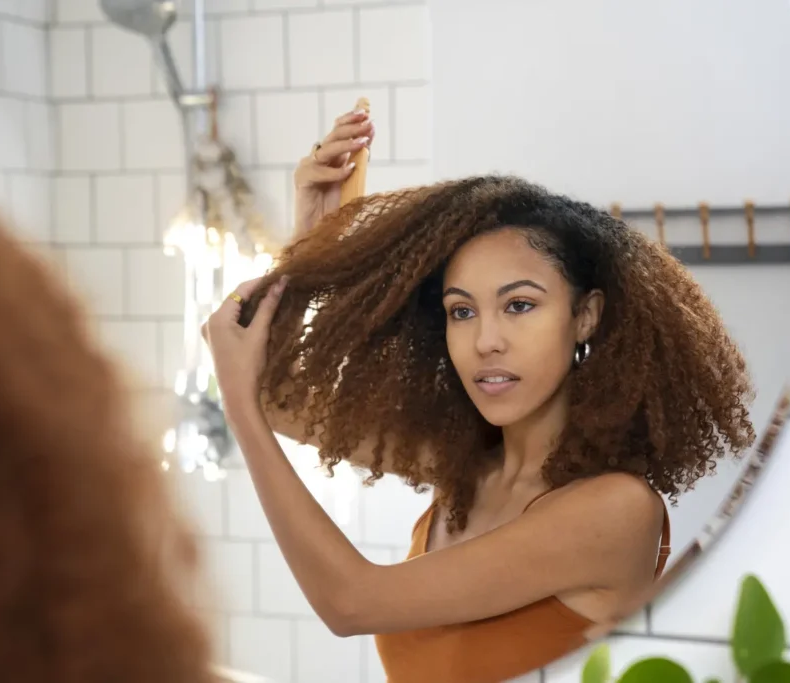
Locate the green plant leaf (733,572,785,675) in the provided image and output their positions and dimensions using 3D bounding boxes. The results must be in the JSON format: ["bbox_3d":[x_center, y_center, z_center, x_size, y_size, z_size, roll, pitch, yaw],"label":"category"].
[{"bbox_3d":[0.234,0.183,1.045,0.035,0.066,0.020,0,1,14],"label":"green plant leaf"}]

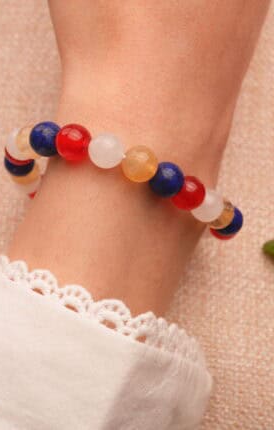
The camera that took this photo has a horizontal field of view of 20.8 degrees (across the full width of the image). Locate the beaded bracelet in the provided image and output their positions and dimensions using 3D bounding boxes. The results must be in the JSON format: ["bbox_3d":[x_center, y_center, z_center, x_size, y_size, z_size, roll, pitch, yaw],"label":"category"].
[{"bbox_3d":[-0.004,-0.007,0.203,0.067,0.070,0.011,18,79,6],"label":"beaded bracelet"}]

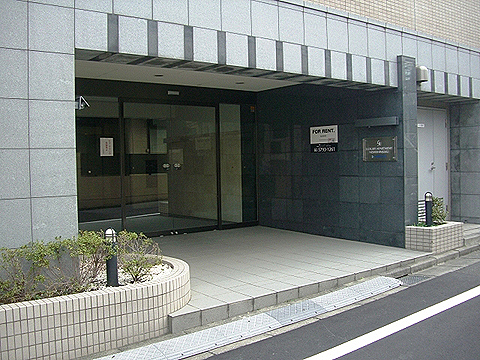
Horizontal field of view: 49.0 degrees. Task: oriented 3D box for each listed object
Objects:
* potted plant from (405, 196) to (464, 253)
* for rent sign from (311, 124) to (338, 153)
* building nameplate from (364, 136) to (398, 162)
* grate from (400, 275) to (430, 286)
[{"bbox_3d":[2.731,0.625,7.405,0.850,0.700,0.510,-3,3,-39],"label":"potted plant"},{"bbox_3d":[1.399,-0.668,8.683,0.030,0.445,0.640,-3,3,-35],"label":"for rent sign"},{"bbox_3d":[2.059,-0.440,7.737,0.035,0.355,0.630,-3,3,-35],"label":"building nameplate"},{"bbox_3d":[1.970,1.168,6.088,0.440,0.030,0.270,-3,3,-39],"label":"grate"}]

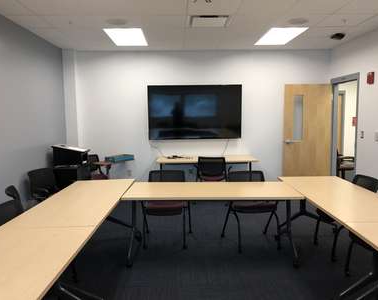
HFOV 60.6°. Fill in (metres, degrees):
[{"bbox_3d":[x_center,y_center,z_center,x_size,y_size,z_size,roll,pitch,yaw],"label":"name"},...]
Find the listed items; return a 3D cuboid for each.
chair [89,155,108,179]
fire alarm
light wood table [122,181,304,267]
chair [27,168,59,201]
[{"bbox_3d":[-1.668,0.540,5.578,0.600,0.840,0.580,-4,7,-34],"label":"chair"},{"bbox_3d":[2.932,-1.159,5.215,0.055,0.190,0.130,0,6,0],"label":"fire alarm"},{"bbox_3d":[0.239,0.796,3.575,1.810,0.735,0.760,0,6,0],"label":"light wood table"},{"bbox_3d":[-1.700,0.686,4.185,0.580,0.840,0.600,4,7,32],"label":"chair"}]

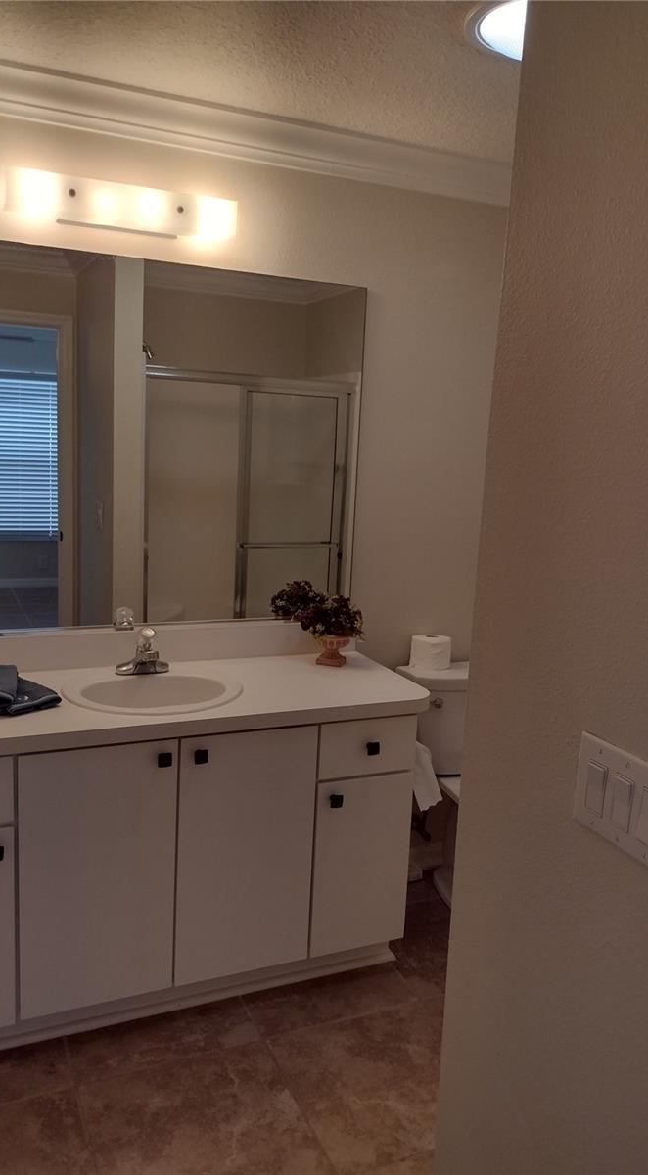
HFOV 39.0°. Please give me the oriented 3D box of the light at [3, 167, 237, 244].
[{"bbox_3d":[-0.519,-0.983,2.373,0.585,0.100,0.110,-2,11,-25],"label":"light"}]

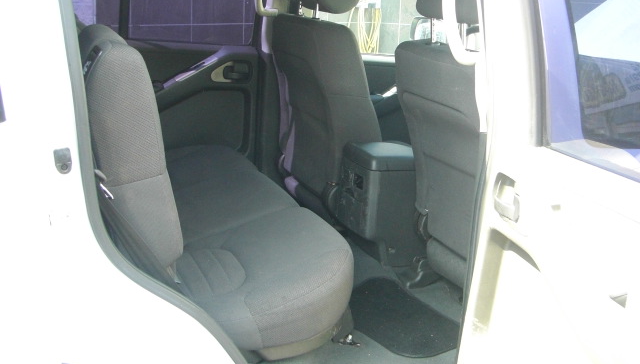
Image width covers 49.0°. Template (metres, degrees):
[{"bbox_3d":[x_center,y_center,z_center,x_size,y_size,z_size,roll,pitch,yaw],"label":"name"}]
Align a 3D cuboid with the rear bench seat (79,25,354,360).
[{"bbox_3d":[-0.474,-0.088,2.174,0.740,0.800,1.330,-3,17,-21],"label":"rear bench seat"}]

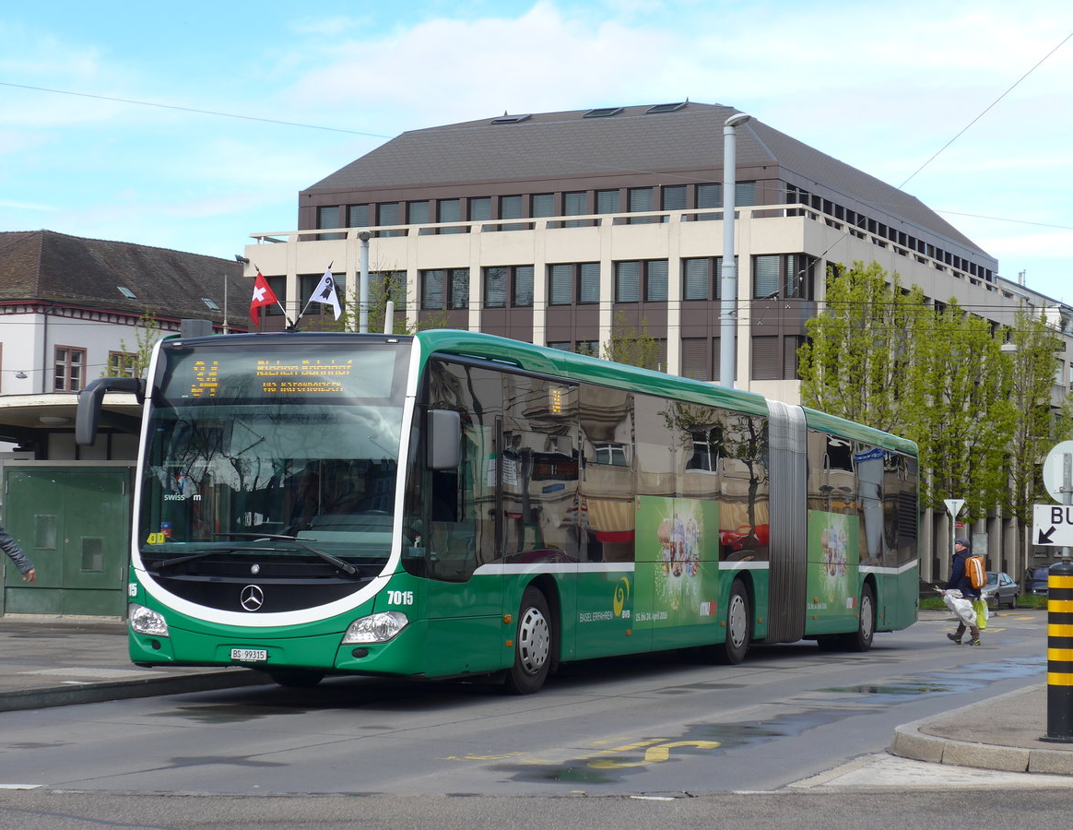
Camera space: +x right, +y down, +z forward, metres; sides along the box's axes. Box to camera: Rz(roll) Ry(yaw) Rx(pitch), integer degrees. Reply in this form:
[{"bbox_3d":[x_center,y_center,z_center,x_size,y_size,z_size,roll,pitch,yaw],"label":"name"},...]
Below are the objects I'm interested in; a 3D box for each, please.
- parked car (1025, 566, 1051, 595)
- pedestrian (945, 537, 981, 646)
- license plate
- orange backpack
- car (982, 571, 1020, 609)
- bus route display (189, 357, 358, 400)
[{"bbox_3d":[22.954,7.520,106.000,1.750,1.520,4.200,0,-3,7],"label":"parked car"},{"bbox_3d":[6.732,2.789,37.300,0.520,1.690,0.540,-2,-4,42],"label":"pedestrian"},{"bbox_3d":[-2.246,1.874,18.500,0.300,0.085,0.015,-1,-3,23],"label":"license plate"},{"bbox_3d":[6.893,2.481,37.150,0.300,0.500,0.200,3,-14,-45],"label":"orange backpack"},{"bbox_3d":[16.812,6.581,88.911,1.700,1.420,4.300,-1,-4,26],"label":"car"},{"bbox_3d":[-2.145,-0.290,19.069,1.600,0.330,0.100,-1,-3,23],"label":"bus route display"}]

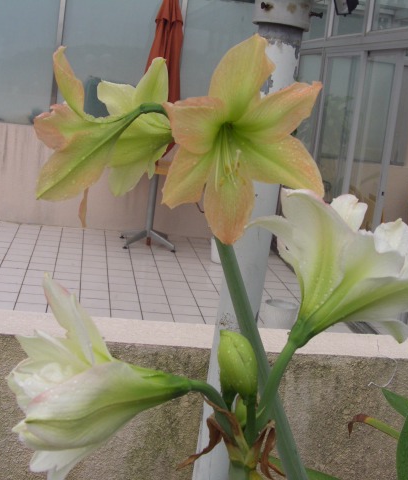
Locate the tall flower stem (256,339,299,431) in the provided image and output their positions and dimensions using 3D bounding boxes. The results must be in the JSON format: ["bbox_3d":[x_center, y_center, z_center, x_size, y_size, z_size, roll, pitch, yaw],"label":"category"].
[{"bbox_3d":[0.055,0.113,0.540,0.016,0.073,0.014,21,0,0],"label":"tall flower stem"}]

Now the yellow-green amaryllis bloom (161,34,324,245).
[{"bbox_3d":[0.032,-0.082,0.575,0.145,0.172,0.090,6,13,-13],"label":"yellow-green amaryllis bloom"}]

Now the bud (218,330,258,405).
[{"bbox_3d":[0.026,0.095,0.530,0.029,0.054,0.029,-7,6,1],"label":"bud"}]

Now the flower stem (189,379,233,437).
[{"bbox_3d":[0.006,0.128,0.540,0.053,0.021,0.013,52,0,0],"label":"flower stem"}]

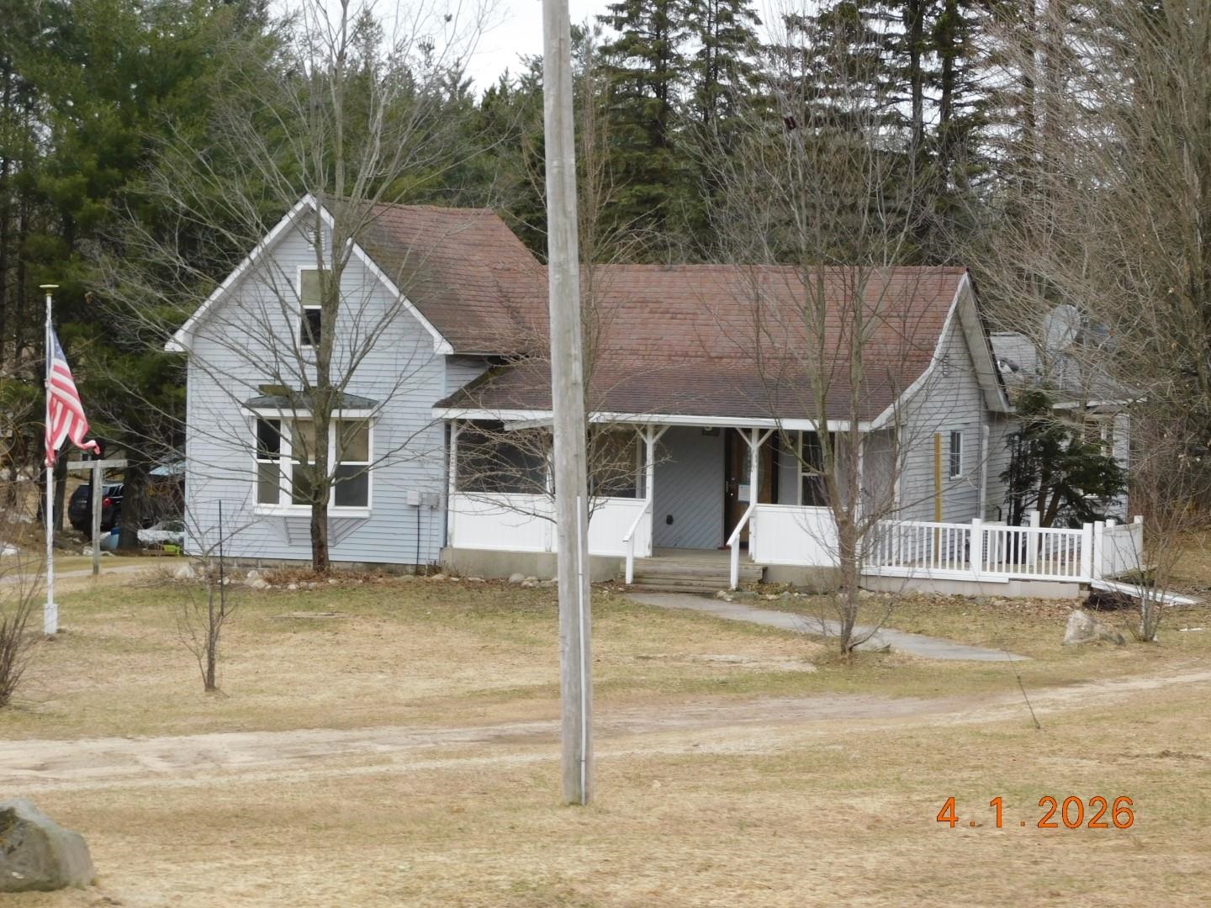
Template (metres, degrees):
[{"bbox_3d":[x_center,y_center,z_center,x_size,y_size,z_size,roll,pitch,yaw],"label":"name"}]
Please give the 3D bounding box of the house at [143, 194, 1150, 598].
[{"bbox_3d":[1.387,-1.247,63.538,13.590,6.380,14.200,2,2,22],"label":"house"}]

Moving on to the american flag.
[{"bbox_3d":[-7.178,-0.752,46.674,0.720,1.780,0.250,1,2,0],"label":"american flag"}]

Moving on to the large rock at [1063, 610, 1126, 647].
[{"bbox_3d":[6.783,2.414,48.025,0.840,0.470,0.600,1,2,0],"label":"large rock"}]

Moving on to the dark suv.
[{"bbox_3d":[-14.486,1.669,107.198,1.850,1.720,4.600,3,3,36],"label":"dark suv"}]

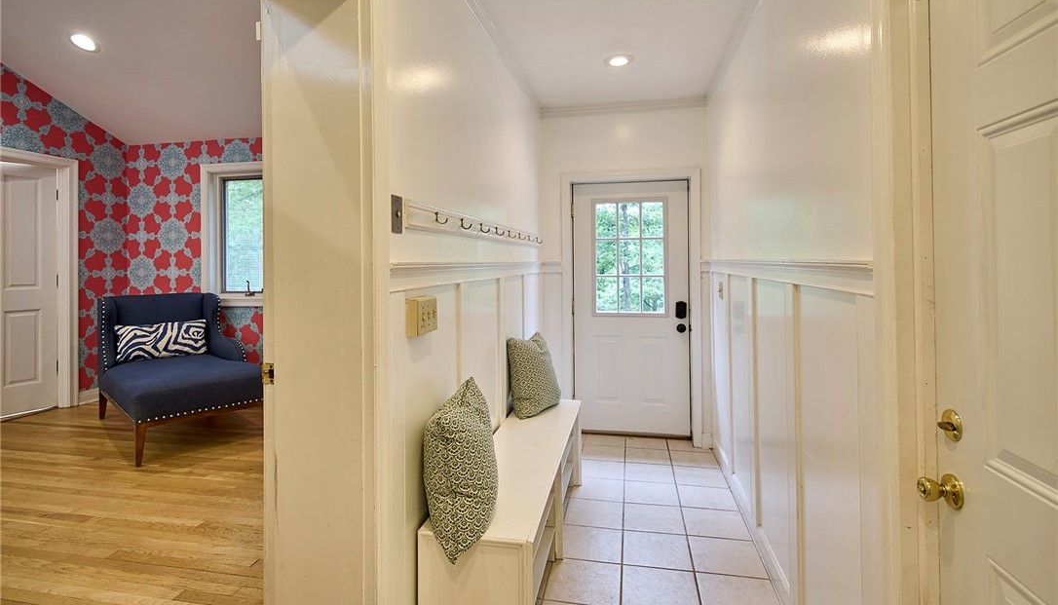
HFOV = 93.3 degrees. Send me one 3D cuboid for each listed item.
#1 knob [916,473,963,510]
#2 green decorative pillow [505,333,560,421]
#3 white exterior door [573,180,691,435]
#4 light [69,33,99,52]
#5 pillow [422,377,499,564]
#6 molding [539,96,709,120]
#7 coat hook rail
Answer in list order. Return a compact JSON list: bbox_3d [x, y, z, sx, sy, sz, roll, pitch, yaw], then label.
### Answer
[{"bbox_3d":[0.854,0.394,1.046,0.063,0.067,0.067,0,3,11],"label":"knob"},{"bbox_3d":[0.029,0.421,3.000,0.160,0.440,0.440,-18,-8,29],"label":"green decorative pillow"},{"bbox_3d":[0.820,0.042,4.060,0.915,2.030,0.045,0,3,11],"label":"white exterior door"},{"bbox_3d":[-3.272,-1.913,3.680,0.183,0.030,0.183,0,-20,11],"label":"light"},{"bbox_3d":[-0.228,0.544,1.720,0.190,0.450,0.450,-8,2,8],"label":"pillow"},{"bbox_3d":[0.743,-1.568,4.030,1.350,0.080,0.050,1,3,11],"label":"molding"},{"bbox_3d":[-0.140,-0.398,2.905,0.060,0.105,2.580,0,5,11],"label":"coat hook rail"}]

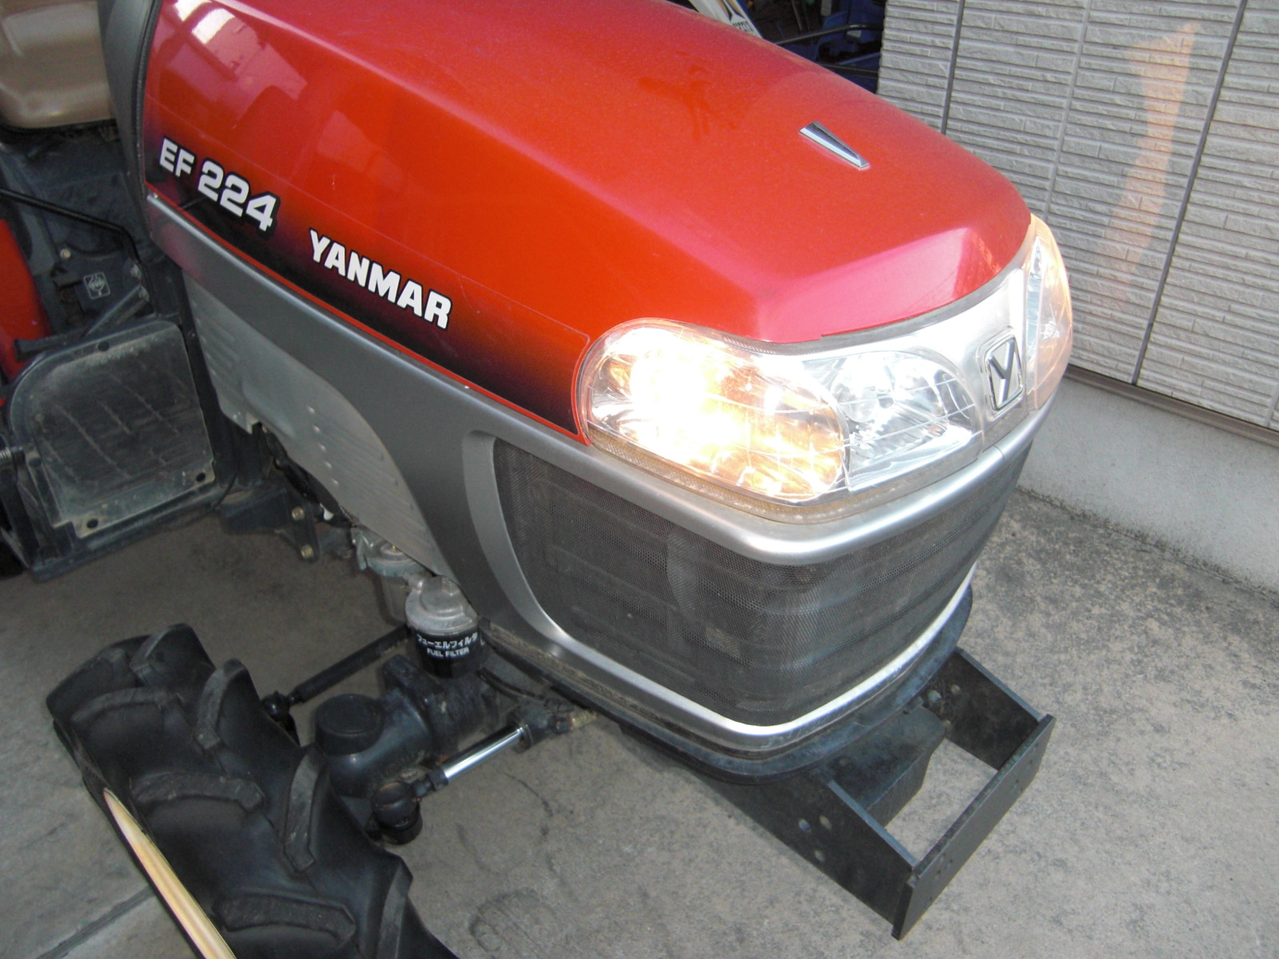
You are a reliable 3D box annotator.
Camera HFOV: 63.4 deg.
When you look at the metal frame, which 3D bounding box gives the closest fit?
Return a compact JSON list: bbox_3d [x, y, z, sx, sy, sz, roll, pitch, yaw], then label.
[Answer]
[{"bbox_3d":[0.251,0.281,1.126,0.277,0.168,0.269,29,47,36],"label":"metal frame"}]

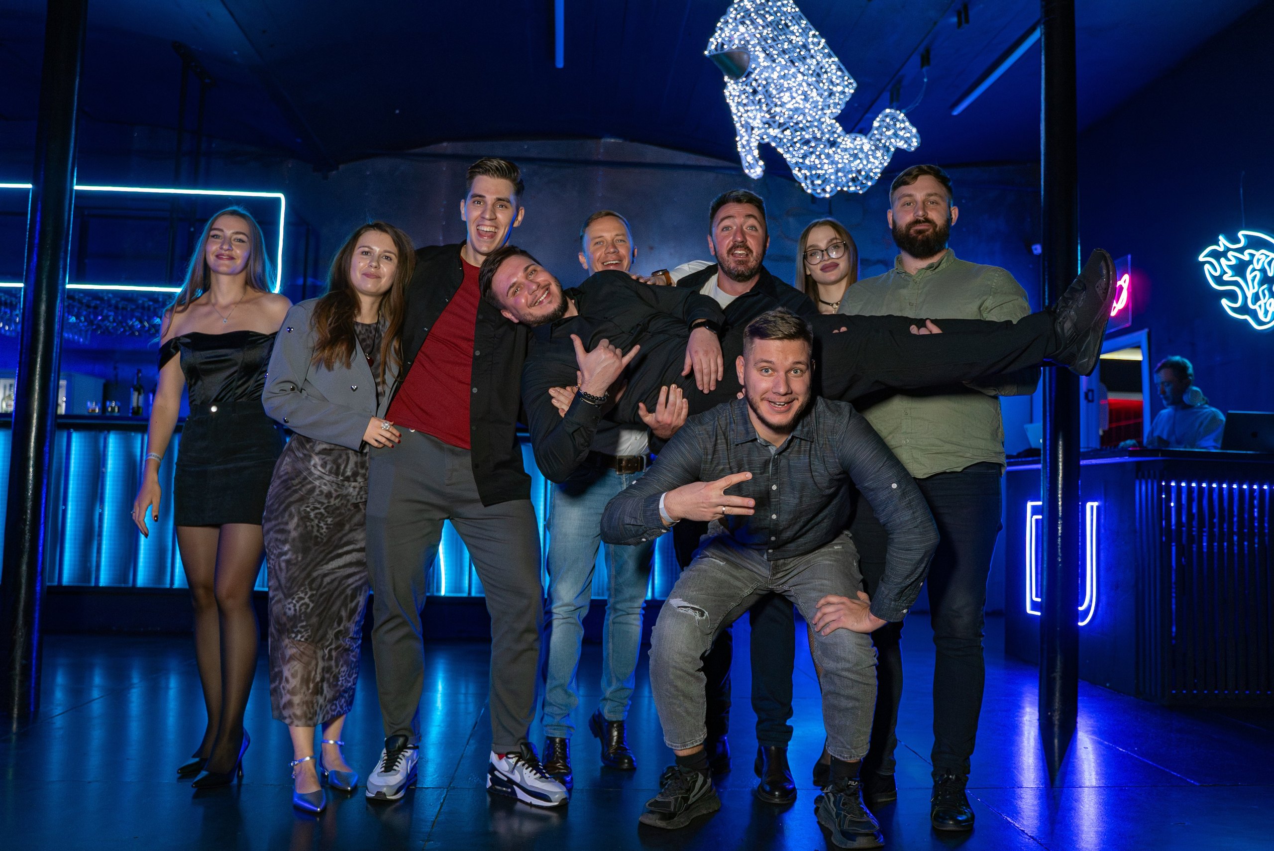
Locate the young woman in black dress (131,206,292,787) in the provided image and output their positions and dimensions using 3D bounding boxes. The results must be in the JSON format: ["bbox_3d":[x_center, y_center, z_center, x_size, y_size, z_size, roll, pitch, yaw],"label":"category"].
[{"bbox_3d":[-1.272,0.191,3.202,0.470,1.735,0.340,1,-4,2],"label":"young woman in black dress"}]

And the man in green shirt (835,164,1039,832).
[{"bbox_3d":[0.875,0.162,3.127,0.620,1.900,0.460,1,-4,12],"label":"man in green shirt"}]

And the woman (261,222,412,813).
[{"bbox_3d":[-0.880,0.227,3.103,0.480,1.670,0.380,3,-5,-23],"label":"woman"}]

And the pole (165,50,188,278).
[{"bbox_3d":[-2.925,-1.632,6.768,0.032,1.471,0.032,2,-4,-3],"label":"pole"}]

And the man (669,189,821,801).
[{"bbox_3d":[0.329,0.181,3.322,0.560,1.860,0.480,1,-4,4],"label":"man"}]

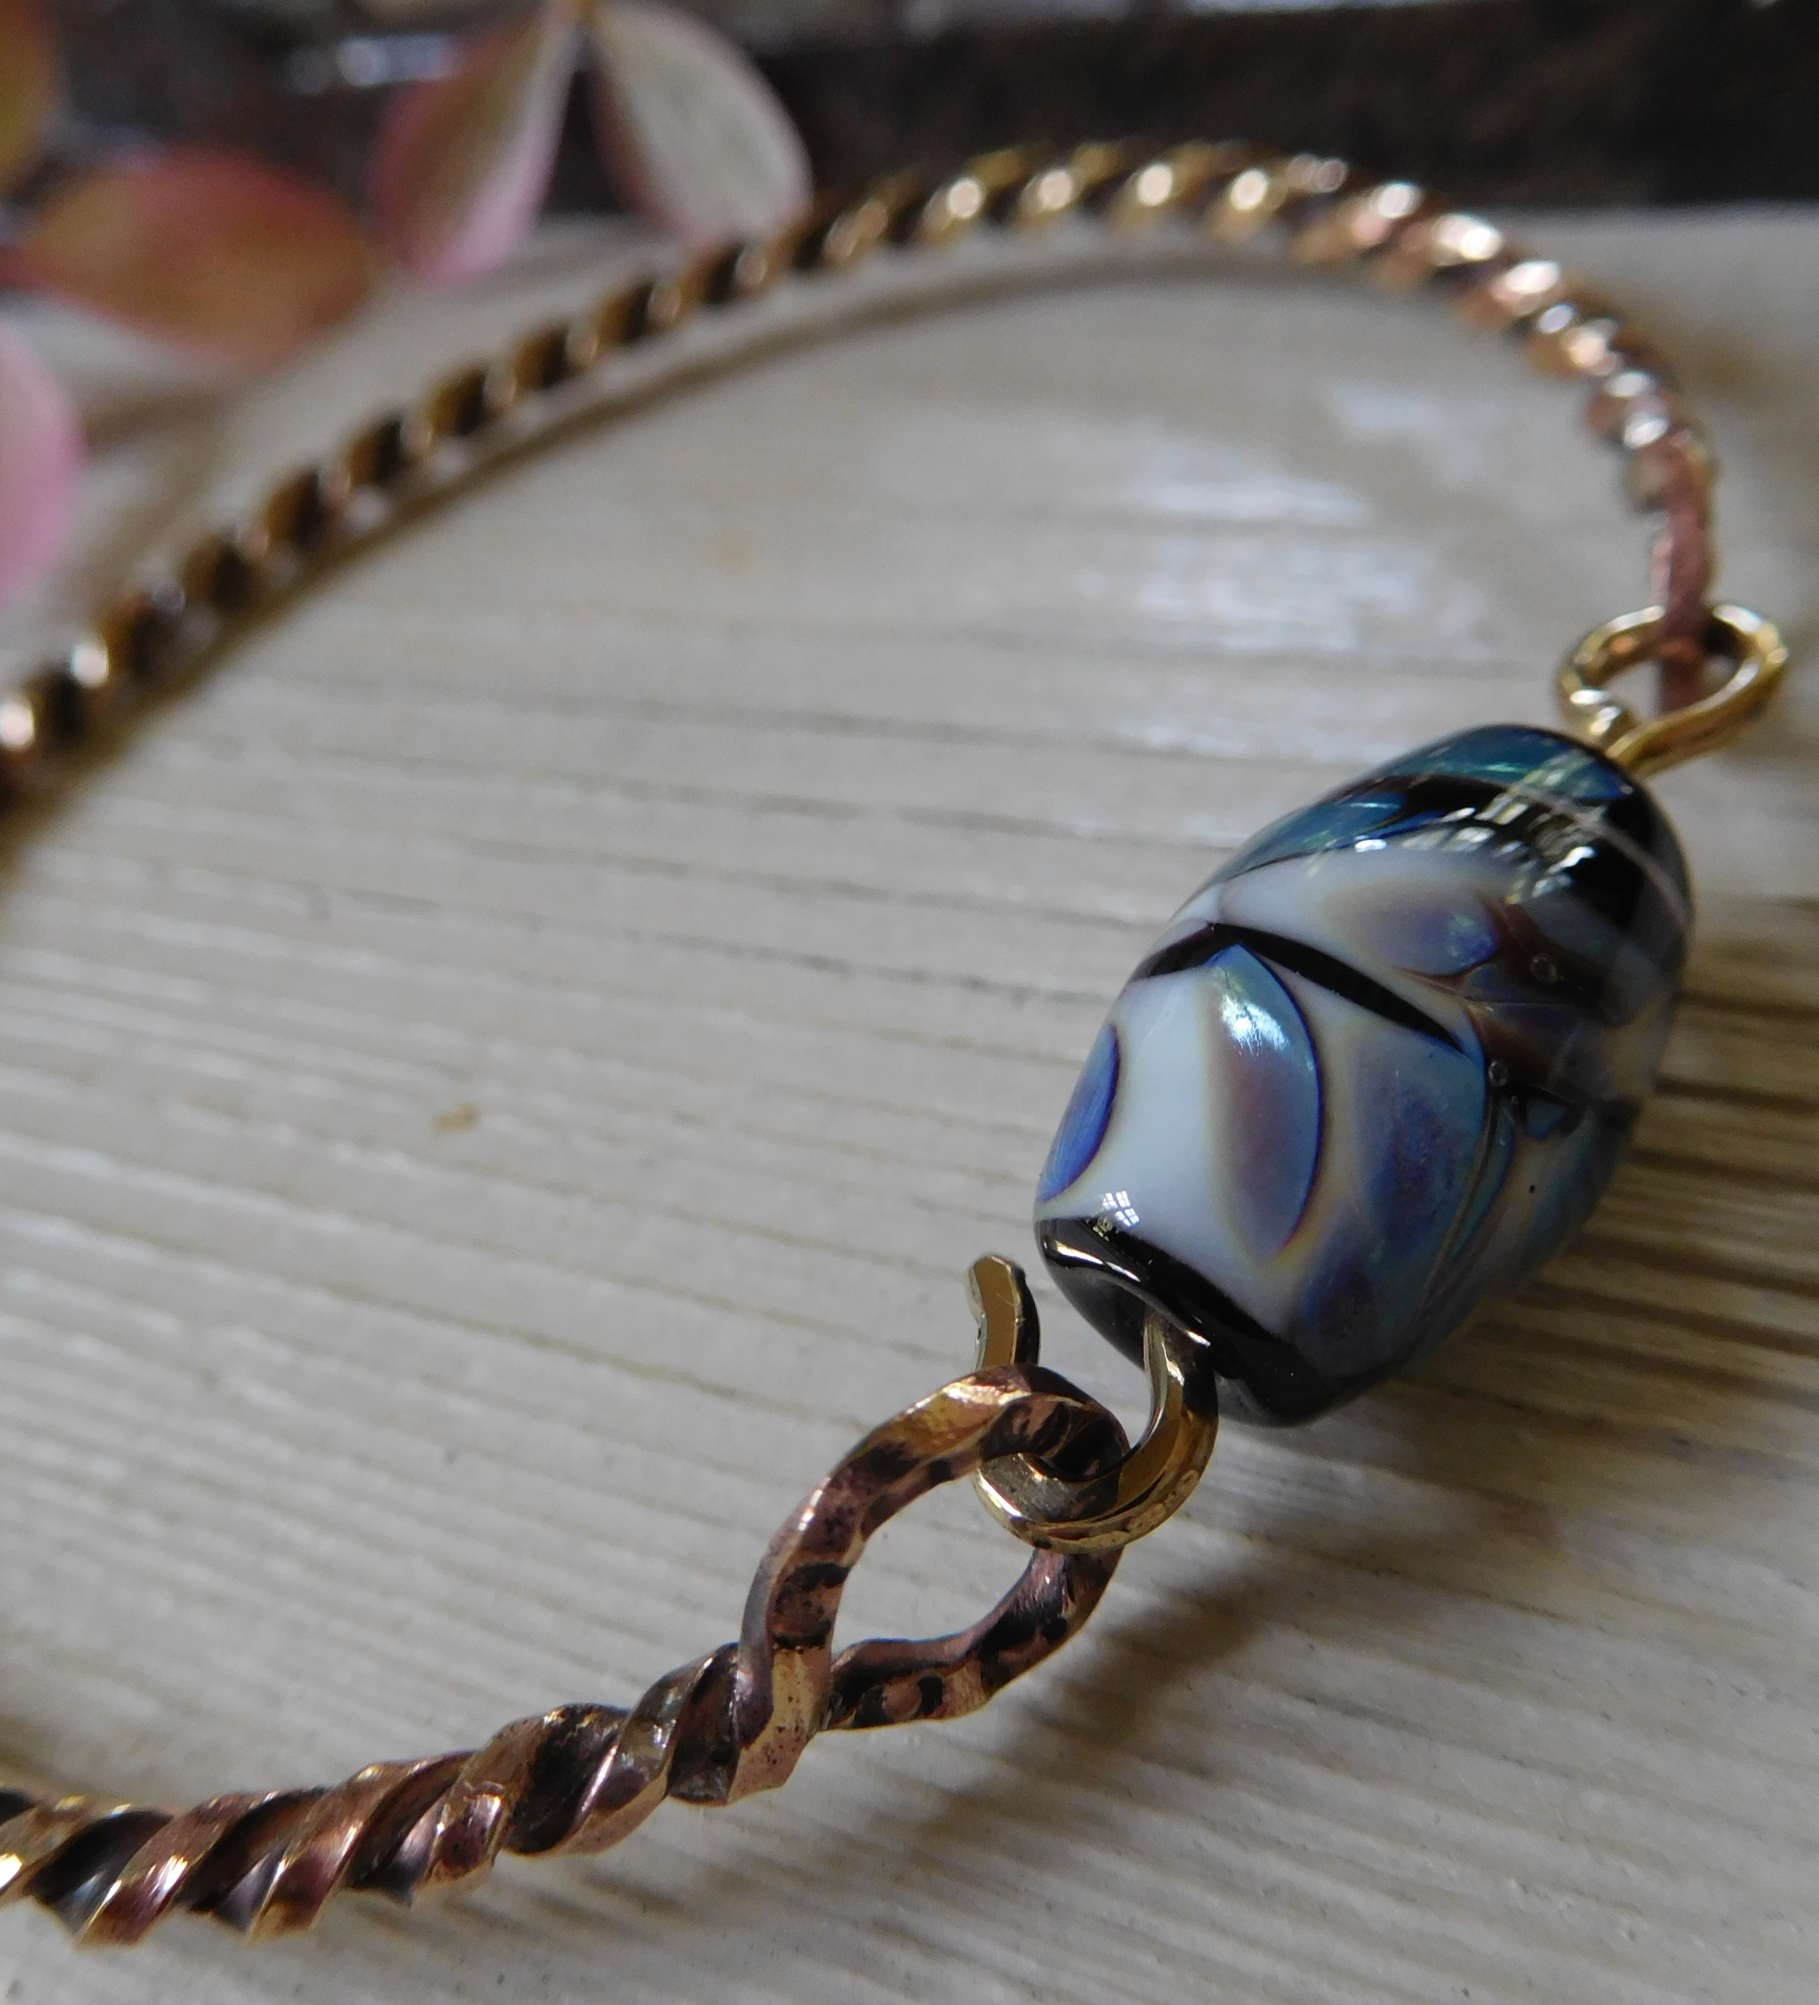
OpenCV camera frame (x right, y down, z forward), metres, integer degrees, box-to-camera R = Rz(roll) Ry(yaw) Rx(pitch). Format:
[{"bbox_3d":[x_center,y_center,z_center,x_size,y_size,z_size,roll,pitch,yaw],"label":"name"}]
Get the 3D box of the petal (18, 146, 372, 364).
[{"bbox_3d":[-0.033,-0.034,0.089,0.016,0.009,0.004,3,7,3],"label":"petal"}]

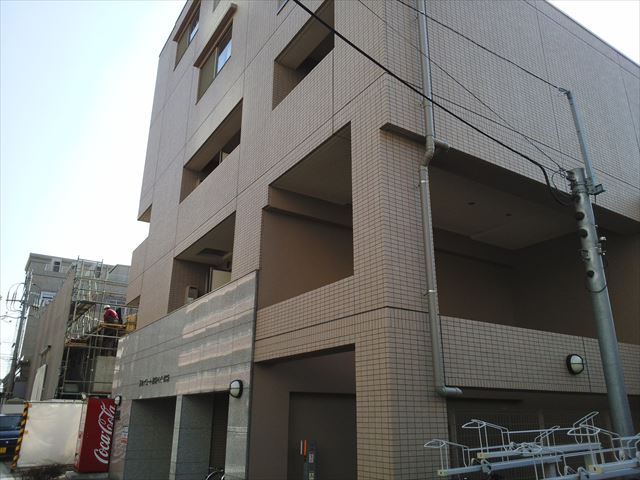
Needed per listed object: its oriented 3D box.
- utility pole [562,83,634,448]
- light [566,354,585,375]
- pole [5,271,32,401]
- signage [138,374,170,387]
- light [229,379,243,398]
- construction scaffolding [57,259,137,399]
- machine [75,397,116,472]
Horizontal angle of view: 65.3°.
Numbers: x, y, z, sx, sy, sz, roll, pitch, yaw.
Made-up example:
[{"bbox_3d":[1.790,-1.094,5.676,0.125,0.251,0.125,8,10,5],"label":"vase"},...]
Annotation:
[{"bbox_3d":[3.461,0.693,6.097,0.320,5.970,0.280,12,-22,-31],"label":"utility pole"},{"bbox_3d":[3.355,1.635,6.547,0.265,0.265,0.110,12,-22,-31],"label":"light"},{"bbox_3d":[-18.671,6.879,30.726,0.420,10.200,0.420,12,-22,-31],"label":"pole"},{"bbox_3d":[-3.759,3.198,11.273,0.040,0.155,2.423,12,-22,-31],"label":"signage"},{"bbox_3d":[-1.241,2.227,7.436,0.110,0.265,0.265,12,-22,-31],"label":"light"},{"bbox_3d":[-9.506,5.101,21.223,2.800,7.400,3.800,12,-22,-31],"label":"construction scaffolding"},{"bbox_3d":[-6.209,5.350,13.770,0.720,1.830,1.020,12,-22,-31],"label":"machine"}]

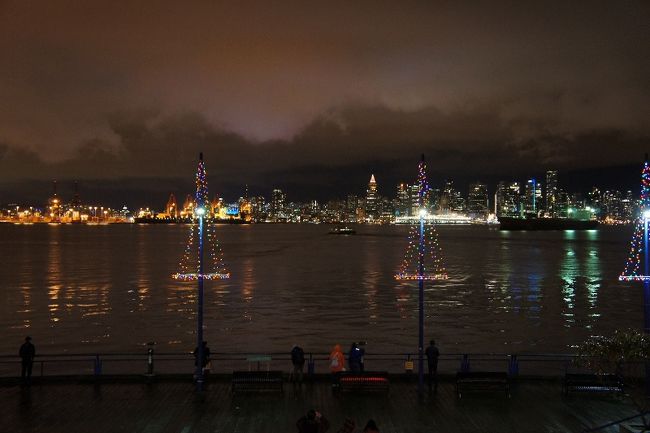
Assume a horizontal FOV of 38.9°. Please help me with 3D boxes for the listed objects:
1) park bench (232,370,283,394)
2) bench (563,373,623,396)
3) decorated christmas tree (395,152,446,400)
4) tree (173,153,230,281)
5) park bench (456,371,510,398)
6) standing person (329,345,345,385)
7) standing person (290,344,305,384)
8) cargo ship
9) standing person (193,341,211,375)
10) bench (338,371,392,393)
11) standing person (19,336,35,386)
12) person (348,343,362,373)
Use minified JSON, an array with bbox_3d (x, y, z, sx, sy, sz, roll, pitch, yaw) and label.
[{"bbox_3d":[-2.387,5.929,33.052,1.840,0.810,0.600,0,0,-1],"label":"park bench"},{"bbox_3d":[9.530,6.004,32.801,1.840,0.810,0.600,0,0,2],"label":"bench"},{"bbox_3d":[3.488,2.086,33.100,1.900,8.500,1.900,0,0,0],"label":"decorated christmas tree"},{"bbox_3d":[-4.441,0.000,33.100,2.050,4.550,2.050,0,0,0],"label":"tree"},{"bbox_3d":[5.676,6.006,32.902,1.840,0.810,0.600,0,0,1],"label":"park bench"},{"bbox_3d":[0.441,5.536,34.803,0.560,1.570,0.450,0,0,0],"label":"standing person"},{"bbox_3d":[-1.034,5.565,34.803,0.500,1.520,0.500,0,0,-1],"label":"standing person"},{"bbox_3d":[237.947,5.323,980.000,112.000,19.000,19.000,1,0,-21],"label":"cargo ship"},{"bbox_3d":[-4.617,5.471,34.603,0.560,1.650,0.420,0,0,0],"label":"standing person"},{"bbox_3d":[1.379,5.951,33.202,1.840,0.810,0.600,0,0,0],"label":"bench"},{"bbox_3d":[-11.000,5.352,34.003,0.540,1.780,0.360,0,0,-6],"label":"standing person"},{"bbox_3d":[1.125,5.539,34.903,0.530,1.570,0.450,0,0,14],"label":"person"}]

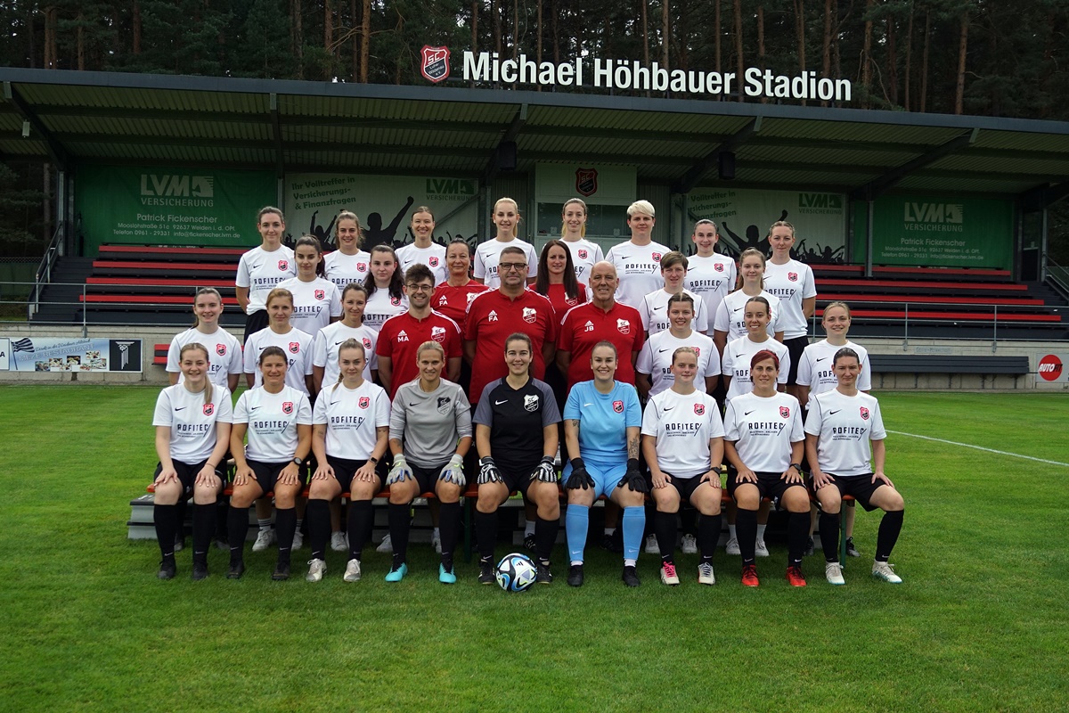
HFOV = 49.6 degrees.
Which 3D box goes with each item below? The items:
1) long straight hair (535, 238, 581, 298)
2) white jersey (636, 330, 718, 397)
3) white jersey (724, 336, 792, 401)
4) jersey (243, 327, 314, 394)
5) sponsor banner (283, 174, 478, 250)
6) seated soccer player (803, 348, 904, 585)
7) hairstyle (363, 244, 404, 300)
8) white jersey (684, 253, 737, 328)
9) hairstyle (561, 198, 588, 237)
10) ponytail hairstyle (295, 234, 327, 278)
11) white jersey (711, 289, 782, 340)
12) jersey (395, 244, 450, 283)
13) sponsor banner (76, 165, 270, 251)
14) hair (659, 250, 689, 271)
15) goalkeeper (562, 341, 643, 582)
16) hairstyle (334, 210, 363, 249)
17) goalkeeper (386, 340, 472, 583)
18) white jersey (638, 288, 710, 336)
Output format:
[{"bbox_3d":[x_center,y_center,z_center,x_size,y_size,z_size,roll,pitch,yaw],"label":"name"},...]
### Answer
[{"bbox_3d":[0.154,-0.590,7.870,0.295,0.405,0.250,1,1,2],"label":"long straight hair"},{"bbox_3d":[0.945,0.126,7.626,0.560,0.610,0.280,1,1,2],"label":"white jersey"},{"bbox_3d":[1.452,0.102,7.580,0.450,0.510,0.260,1,1,1],"label":"white jersey"},{"bbox_3d":[-1.612,0.065,7.300,0.440,0.500,0.270,1,2,-8],"label":"jersey"},{"bbox_3d":[-4.565,-4.112,34.600,5.700,2.500,0.050,1,1,-10],"label":"sponsor banner"},{"bbox_3d":[1.882,0.625,6.932,0.520,1.330,0.700,1,1,-2],"label":"seated soccer player"},{"bbox_3d":[-1.007,-0.558,7.720,0.250,0.360,0.220,1,2,-6],"label":"hairstyle"},{"bbox_3d":[1.213,-0.442,8.150,0.420,0.570,0.260,1,1,0],"label":"white jersey"},{"bbox_3d":[0.286,-0.977,8.170,0.190,0.275,0.230,1,1,2],"label":"hairstyle"},{"bbox_3d":[-1.515,-0.678,7.830,0.205,0.300,0.230,1,1,6],"label":"ponytail hairstyle"},{"bbox_3d":[1.448,-0.178,7.860,0.450,0.570,0.270,1,1,0],"label":"white jersey"},{"bbox_3d":[-0.783,-0.520,8.106,0.460,0.550,0.260,1,1,-2],"label":"jersey"},{"bbox_3d":[-10.409,-4.187,33.700,5.650,2.550,0.050,1,1,-10],"label":"sponsor banner"},{"bbox_3d":[0.945,-0.626,7.820,0.190,0.190,0.220,1,1,2],"label":"hair"},{"bbox_3d":[0.407,0.598,6.830,0.500,1.360,0.730,1,1,0],"label":"goalkeeper"},{"bbox_3d":[-1.306,-0.886,8.140,0.210,0.280,0.230,1,1,-6],"label":"hairstyle"},{"bbox_3d":[-0.609,0.585,6.680,0.500,1.331,0.680,1,2,-2],"label":"goalkeeper"},{"bbox_3d":[0.946,-0.178,7.860,0.470,0.570,0.270,1,1,6],"label":"white jersey"}]

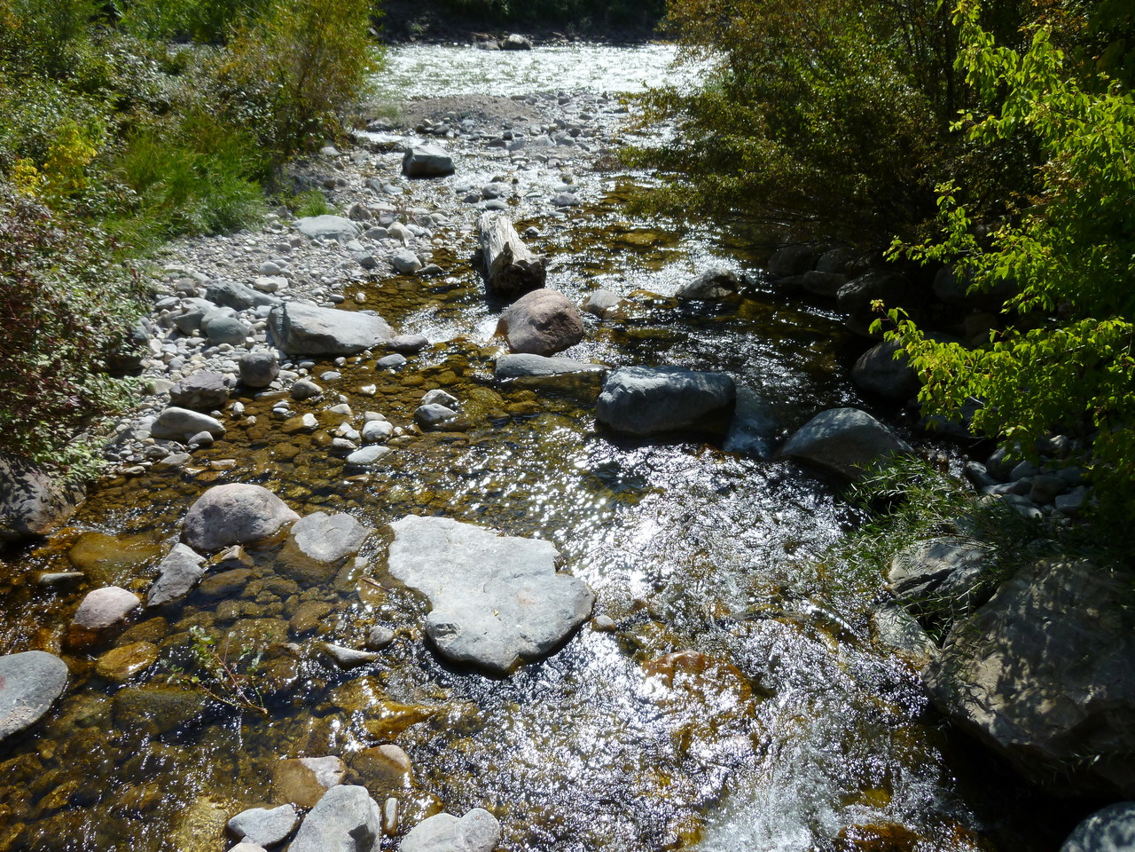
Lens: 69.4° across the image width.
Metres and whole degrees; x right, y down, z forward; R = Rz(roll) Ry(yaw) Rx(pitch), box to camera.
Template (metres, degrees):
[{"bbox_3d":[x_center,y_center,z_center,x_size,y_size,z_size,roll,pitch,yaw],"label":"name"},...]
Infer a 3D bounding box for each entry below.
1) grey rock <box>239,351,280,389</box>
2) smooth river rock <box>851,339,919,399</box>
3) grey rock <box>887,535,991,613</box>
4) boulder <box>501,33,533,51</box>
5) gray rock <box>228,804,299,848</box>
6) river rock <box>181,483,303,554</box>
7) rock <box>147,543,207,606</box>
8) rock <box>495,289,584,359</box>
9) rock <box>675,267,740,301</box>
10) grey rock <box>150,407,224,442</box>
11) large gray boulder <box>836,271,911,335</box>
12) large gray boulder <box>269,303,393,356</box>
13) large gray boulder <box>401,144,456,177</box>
[{"bbox_3d":[-2.781,-0.501,7.402,0.349,0.300,0.297,-11,31,-20],"label":"grey rock"},{"bbox_3d":[2.763,-0.481,7.080,0.620,0.500,0.540,0,29,0],"label":"smooth river rock"},{"bbox_3d":[2.100,0.827,4.638,0.580,0.350,0.440,-5,29,-9],"label":"grey rock"},{"bbox_3d":[-2.500,-18.795,40.130,1.559,0.816,1.169,-2,29,-3],"label":"boulder"},{"bbox_3d":[-1.290,1.687,3.476,0.300,0.140,0.200,-6,29,-10],"label":"gray rock"},{"bbox_3d":[-2.110,0.590,5.313,0.717,0.339,0.538,0,29,0],"label":"river rock"},{"bbox_3d":[-2.340,0.877,4.914,0.290,0.220,0.480,13,31,22],"label":"rock"},{"bbox_3d":[-0.262,-0.996,7.979,0.840,0.630,0.780,0,29,0],"label":"rock"},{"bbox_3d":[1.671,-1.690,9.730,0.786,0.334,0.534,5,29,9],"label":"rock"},{"bbox_3d":[-2.911,-0.012,6.283,0.583,0.216,0.321,6,29,10],"label":"grey rock"},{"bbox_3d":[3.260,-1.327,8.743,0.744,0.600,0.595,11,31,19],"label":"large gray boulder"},{"bbox_3d":[-2.358,-0.968,8.187,1.189,0.393,0.713,-9,30,-15],"label":"large gray boulder"},{"bbox_3d":[-2.512,-4.754,14.755,0.941,0.575,0.706,6,29,10],"label":"large gray boulder"}]

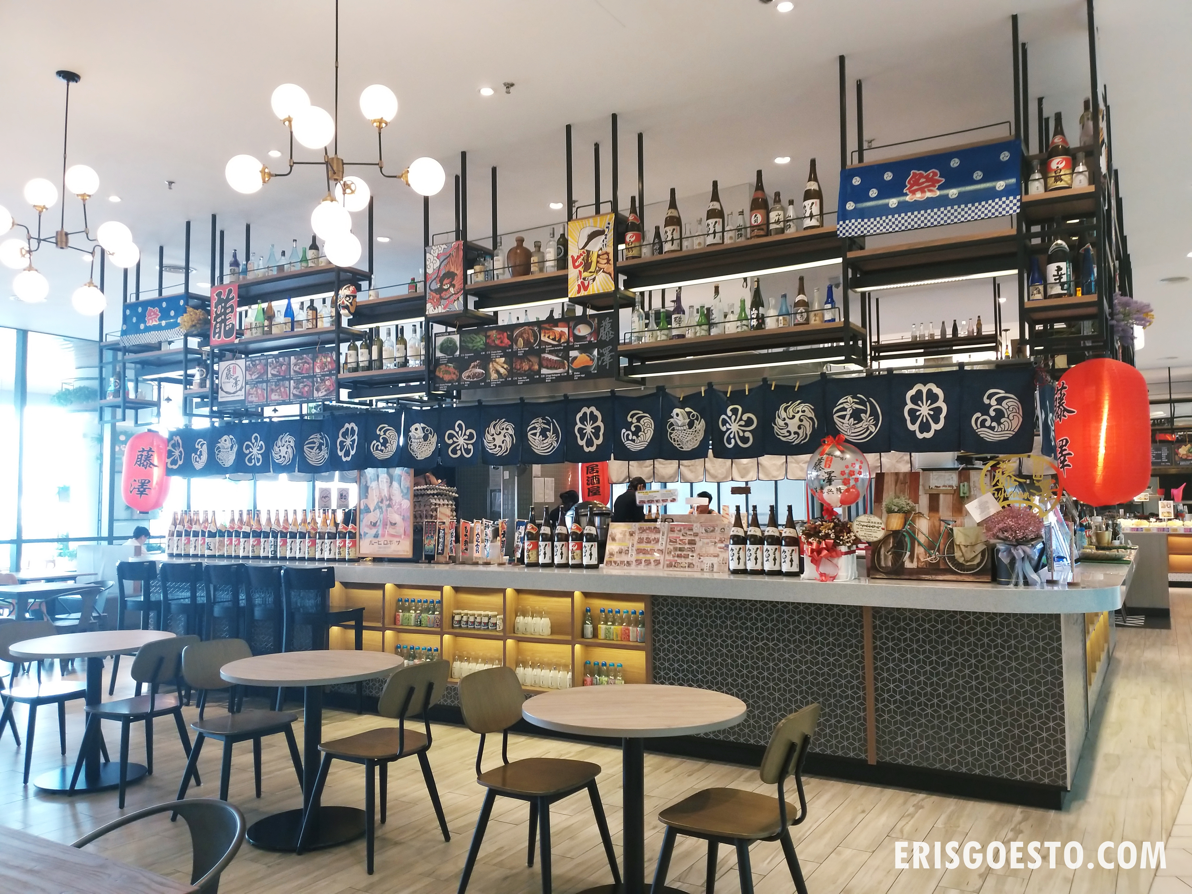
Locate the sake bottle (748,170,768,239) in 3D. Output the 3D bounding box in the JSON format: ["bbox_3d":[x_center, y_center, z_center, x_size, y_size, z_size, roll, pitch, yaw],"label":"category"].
[{"bbox_3d":[0.892,-1.308,4.862,0.104,0.397,0.104,-2,-4,29],"label":"sake bottle"}]

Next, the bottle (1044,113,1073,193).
[{"bbox_3d":[2.160,-1.363,4.163,0.104,0.393,0.104,-2,-4,29],"label":"bottle"}]

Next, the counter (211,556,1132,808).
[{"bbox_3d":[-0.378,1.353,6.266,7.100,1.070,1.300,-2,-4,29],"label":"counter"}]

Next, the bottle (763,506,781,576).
[{"bbox_3d":[1.002,0.531,5.093,0.103,0.395,0.103,-1,-4,12],"label":"bottle"}]

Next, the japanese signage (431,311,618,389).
[{"bbox_3d":[-0.479,-0.601,5.767,1.420,0.400,0.020,-2,-4,29],"label":"japanese signage"}]

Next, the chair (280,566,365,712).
[{"bbox_3d":[-1.946,1.371,6.335,0.460,1.070,0.500,-2,-4,23],"label":"chair"}]

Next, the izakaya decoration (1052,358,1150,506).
[{"bbox_3d":[2.268,-0.067,4.012,0.380,0.665,0.380,0,-4,0],"label":"izakaya decoration"}]

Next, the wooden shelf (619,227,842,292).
[{"bbox_3d":[0.767,-0.997,4.950,1.280,0.145,0.350,-2,-4,30],"label":"wooden shelf"}]

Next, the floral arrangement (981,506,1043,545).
[{"bbox_3d":[2.080,0.391,4.474,0.275,0.200,0.265,-2,-4,27],"label":"floral arrangement"}]

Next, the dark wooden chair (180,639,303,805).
[{"bbox_3d":[-1.707,1.376,4.320,0.540,0.810,0.450,-3,-4,37],"label":"dark wooden chair"}]

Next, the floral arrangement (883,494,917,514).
[{"bbox_3d":[1.606,0.303,4.730,0.185,0.110,0.070,-2,-5,30],"label":"floral arrangement"}]

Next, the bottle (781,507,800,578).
[{"bbox_3d":[1.109,0.537,5.132,0.105,0.400,0.105,-2,-4,29],"label":"bottle"}]

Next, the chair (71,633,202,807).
[{"bbox_3d":[-2.407,1.403,4.732,0.515,0.820,0.450,-2,-4,30],"label":"chair"}]

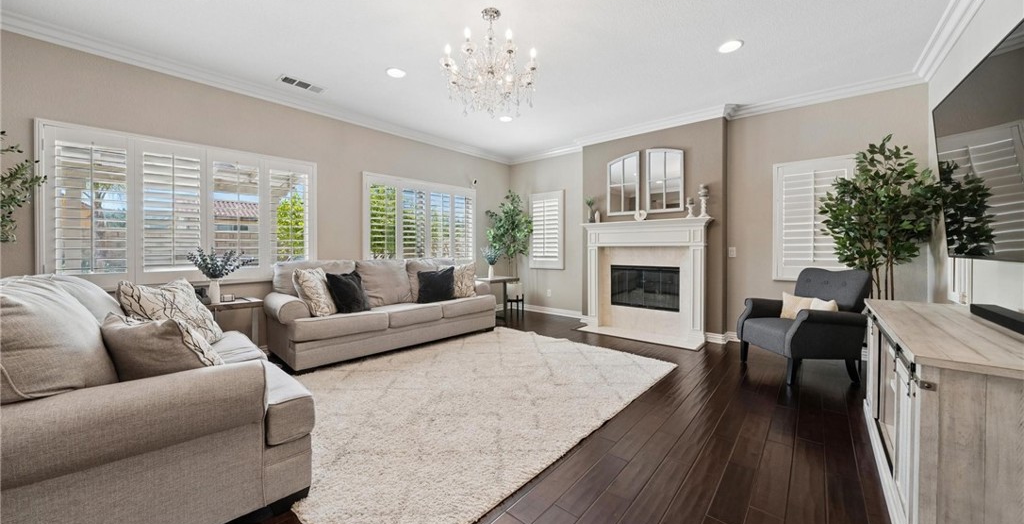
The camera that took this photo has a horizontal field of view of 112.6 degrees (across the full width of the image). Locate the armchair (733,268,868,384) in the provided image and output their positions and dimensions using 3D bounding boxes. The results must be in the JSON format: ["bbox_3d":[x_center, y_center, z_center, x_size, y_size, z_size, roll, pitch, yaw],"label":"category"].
[{"bbox_3d":[2.488,0.519,2.924,0.724,0.882,0.653,0,1,-4],"label":"armchair"}]

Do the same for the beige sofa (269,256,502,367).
[{"bbox_3d":[-1.434,0.458,4.163,1.081,0.949,2.519,1,2,42],"label":"beige sofa"}]

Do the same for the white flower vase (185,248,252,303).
[{"bbox_3d":[-2.568,0.115,2.988,0.408,0.490,0.449,1,2,42],"label":"white flower vase"}]

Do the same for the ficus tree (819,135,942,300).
[{"bbox_3d":[3.154,-0.060,2.926,0.734,2.040,0.734,1,2,42],"label":"ficus tree"}]

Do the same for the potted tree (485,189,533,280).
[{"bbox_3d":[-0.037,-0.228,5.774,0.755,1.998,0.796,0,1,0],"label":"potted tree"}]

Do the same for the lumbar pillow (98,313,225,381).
[{"bbox_3d":[-1.480,0.361,1.460,0.459,0.408,0.163,0,34,18],"label":"lumbar pillow"}]

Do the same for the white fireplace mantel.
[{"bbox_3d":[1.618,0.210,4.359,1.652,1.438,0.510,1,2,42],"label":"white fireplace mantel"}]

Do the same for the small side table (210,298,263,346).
[{"bbox_3d":[-2.574,0.655,2.997,0.449,0.602,0.541,1,2,42],"label":"small side table"}]

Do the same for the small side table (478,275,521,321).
[{"bbox_3d":[-0.282,0.593,5.517,0.449,0.622,0.653,1,2,42],"label":"small side table"}]

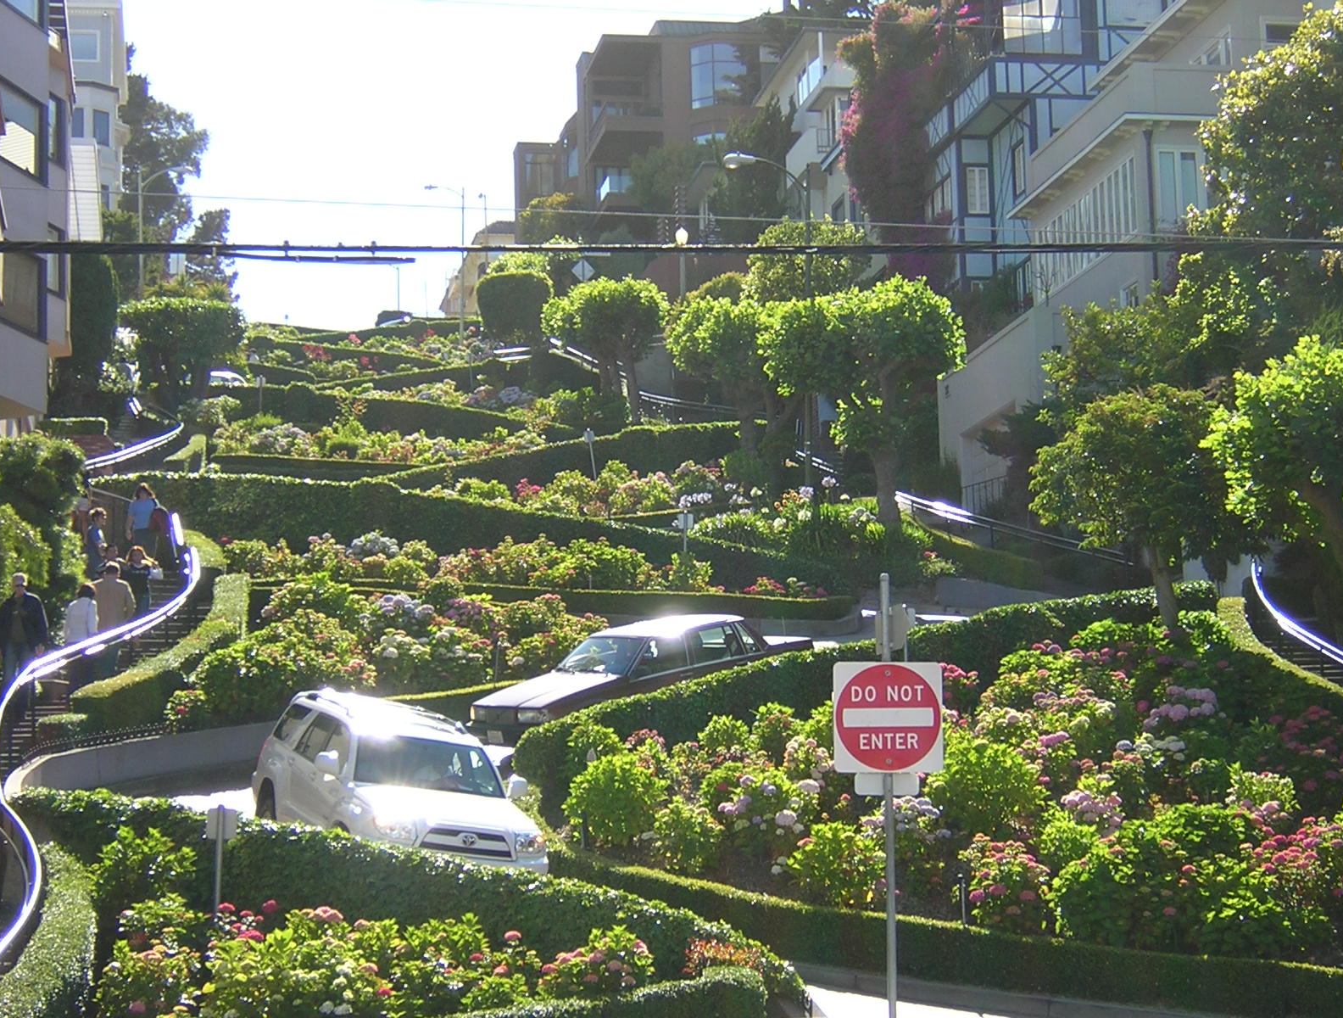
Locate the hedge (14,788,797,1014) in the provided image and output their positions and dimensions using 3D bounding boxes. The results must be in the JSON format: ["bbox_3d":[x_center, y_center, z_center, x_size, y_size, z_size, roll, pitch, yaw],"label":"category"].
[{"bbox_3d":[-2.744,3.432,24.727,8.700,1.950,1.400,-6,-8,35],"label":"hedge"}]

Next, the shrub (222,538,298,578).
[{"bbox_3d":[-7.749,0.950,51.764,1.450,0.900,1.250,-1,-7,0],"label":"shrub"}]

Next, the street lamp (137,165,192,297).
[{"bbox_3d":[-18.486,-8.828,100.000,2.000,7.300,0.350,0,-9,-10],"label":"street lamp"}]

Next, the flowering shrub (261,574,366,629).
[{"bbox_3d":[-4.994,1.398,38.300,1.500,1.050,1.300,0,-9,-10],"label":"flowering shrub"}]

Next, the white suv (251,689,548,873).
[{"bbox_3d":[-2.790,3.000,27.750,1.900,1.790,4.780,10,-1,-23],"label":"white suv"}]

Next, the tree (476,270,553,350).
[{"bbox_3d":[-6.667,-8.295,117.000,3.200,3.600,3.200,0,-7,-10],"label":"tree"}]

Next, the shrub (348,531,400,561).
[{"bbox_3d":[-5.581,0.766,51.500,1.050,0.850,1.000,0,-7,-10],"label":"shrub"}]

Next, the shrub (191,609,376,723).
[{"bbox_3d":[-4.857,1.994,34.300,2.350,1.450,1.800,0,-9,-10],"label":"shrub"}]

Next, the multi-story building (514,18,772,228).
[{"bbox_3d":[-1.055,-16.903,127.000,12.000,11.000,13.000,0,-7,-10],"label":"multi-story building"}]

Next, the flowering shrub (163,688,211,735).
[{"bbox_3d":[-6.275,2.613,35.500,0.680,0.680,0.650,0,-7,-10],"label":"flowering shrub"}]

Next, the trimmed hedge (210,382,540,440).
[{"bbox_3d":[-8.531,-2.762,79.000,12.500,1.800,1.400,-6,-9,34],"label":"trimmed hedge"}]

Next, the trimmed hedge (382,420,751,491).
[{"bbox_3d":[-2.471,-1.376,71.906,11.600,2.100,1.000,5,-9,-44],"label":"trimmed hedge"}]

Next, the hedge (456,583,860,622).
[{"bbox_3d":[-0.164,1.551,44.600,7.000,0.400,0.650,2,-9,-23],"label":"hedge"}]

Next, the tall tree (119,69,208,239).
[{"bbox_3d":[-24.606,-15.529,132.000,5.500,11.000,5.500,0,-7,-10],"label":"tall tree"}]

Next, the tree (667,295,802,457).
[{"bbox_3d":[1.616,-3.323,68.000,3.500,4.200,3.300,0,-9,-10],"label":"tree"}]

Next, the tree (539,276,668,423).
[{"bbox_3d":[-2.101,-5.025,87.000,3.800,4.300,3.700,0,-7,-10],"label":"tree"}]

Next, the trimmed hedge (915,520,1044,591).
[{"bbox_3d":[5.387,0.844,48.000,0.750,1.200,3.000,3,-10,-28],"label":"trimmed hedge"}]

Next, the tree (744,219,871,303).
[{"bbox_3d":[4.222,-5.920,83.243,4.200,5.800,4.200,-1,-7,0],"label":"tree"}]

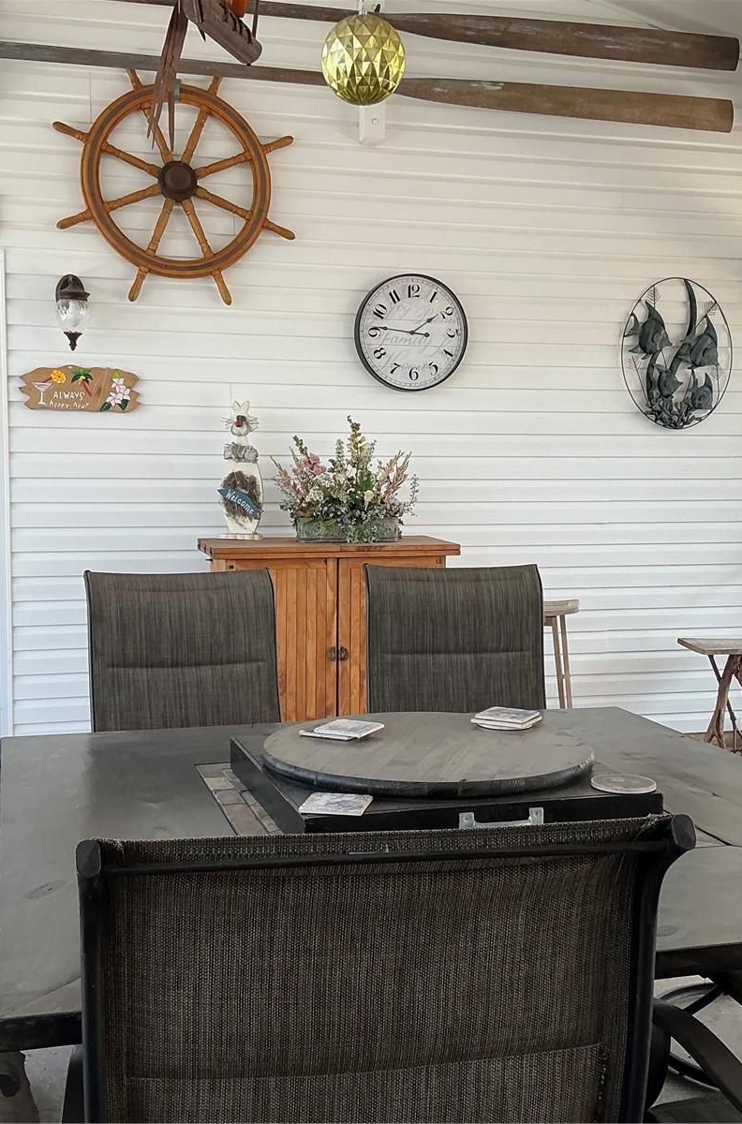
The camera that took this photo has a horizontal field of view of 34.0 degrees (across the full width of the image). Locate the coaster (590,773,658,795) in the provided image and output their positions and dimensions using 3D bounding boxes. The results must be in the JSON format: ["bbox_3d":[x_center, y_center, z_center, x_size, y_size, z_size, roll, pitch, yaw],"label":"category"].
[{"bbox_3d":[0.447,0.392,2.142,0.112,0.008,0.112,0,5,0],"label":"coaster"}]

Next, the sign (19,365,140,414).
[{"bbox_3d":[-1.186,-0.703,4.944,0.478,0.192,0.025,-1,5,-13],"label":"sign"}]

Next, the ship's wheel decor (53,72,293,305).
[{"bbox_3d":[-0.786,-1.550,4.949,0.970,0.970,0.110,-1,5,-13],"label":"ship's wheel decor"}]

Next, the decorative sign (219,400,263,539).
[{"bbox_3d":[-0.541,-0.380,5.049,0.190,0.576,0.090,1,5,2],"label":"decorative sign"}]

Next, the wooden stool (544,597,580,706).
[{"bbox_3d":[0.676,0.566,5.230,0.430,0.750,0.300,1,5,12],"label":"wooden stool"}]

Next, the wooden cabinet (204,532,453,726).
[{"bbox_3d":[-0.183,0.433,5.049,1.000,1.035,0.500,-1,5,-13],"label":"wooden cabinet"}]

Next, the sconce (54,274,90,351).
[{"bbox_3d":[-1.195,-1.003,4.860,0.145,0.314,0.200,-1,5,-13],"label":"sconce"}]

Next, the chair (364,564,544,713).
[{"bbox_3d":[0.311,0.568,3.310,0.620,1.060,0.730,-1,5,-10],"label":"chair"}]

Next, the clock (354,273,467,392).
[{"bbox_3d":[0.175,-0.994,5.251,0.506,0.506,0.055,-1,5,-13],"label":"clock"}]

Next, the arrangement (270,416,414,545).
[{"bbox_3d":[-0.102,-0.338,5.003,0.618,0.509,0.300,-1,5,-13],"label":"arrangement"}]

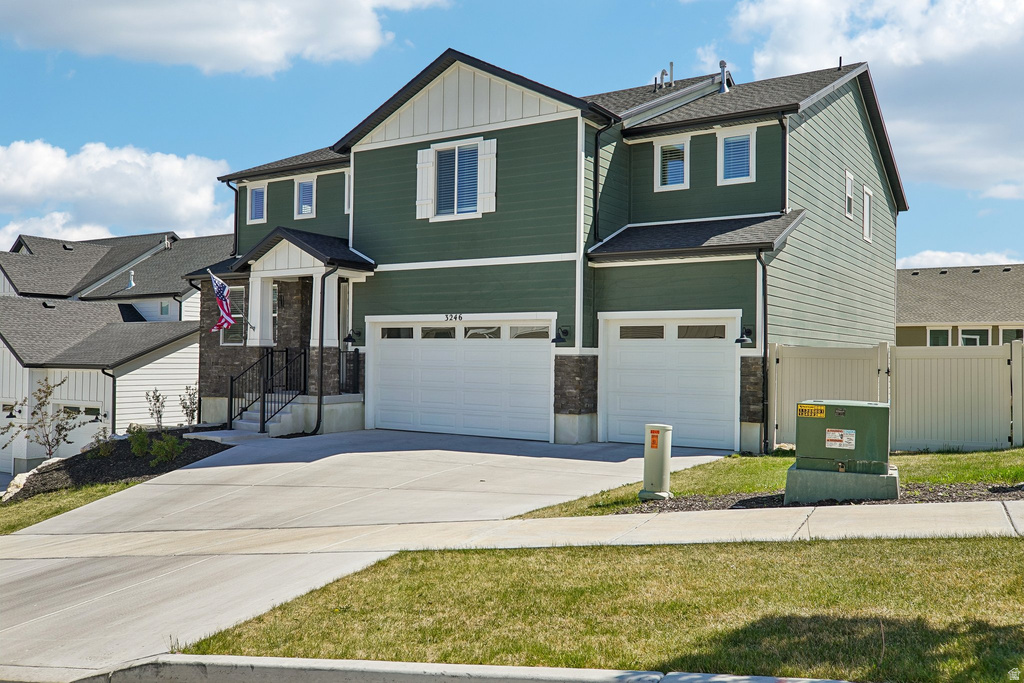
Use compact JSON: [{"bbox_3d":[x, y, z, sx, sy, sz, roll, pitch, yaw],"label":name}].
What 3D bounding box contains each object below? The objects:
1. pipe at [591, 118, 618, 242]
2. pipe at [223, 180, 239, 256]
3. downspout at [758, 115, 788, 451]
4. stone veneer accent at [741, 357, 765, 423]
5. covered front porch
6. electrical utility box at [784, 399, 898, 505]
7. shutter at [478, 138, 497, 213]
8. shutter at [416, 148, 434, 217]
[{"bbox_3d":[1.825,-3.241,17.756,0.430,2.500,0.110,0,-1,33],"label":"pipe"},{"bbox_3d":[-7.676,-3.351,24.147,0.110,2.050,0.420,0,-1,33],"label":"pipe"},{"bbox_3d":[4.807,-1.188,16.381,0.180,6.450,1.900,0,-1,33],"label":"downspout"},{"bbox_3d":[4.354,0.879,15.969,0.450,1.210,0.150,0,-1,33],"label":"stone veneer accent"},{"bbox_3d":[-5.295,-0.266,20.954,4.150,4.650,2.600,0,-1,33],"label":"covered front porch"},{"bbox_3d":[3.338,1.081,8.820,1.030,0.940,0.950,0,-1,25],"label":"electrical utility box"},{"bbox_3d":[-0.539,-3.514,18.784,0.470,1.570,0.060,0,-1,33],"label":"shutter"},{"bbox_3d":[-1.960,-3.512,19.717,0.470,1.570,0.060,0,-1,33],"label":"shutter"}]

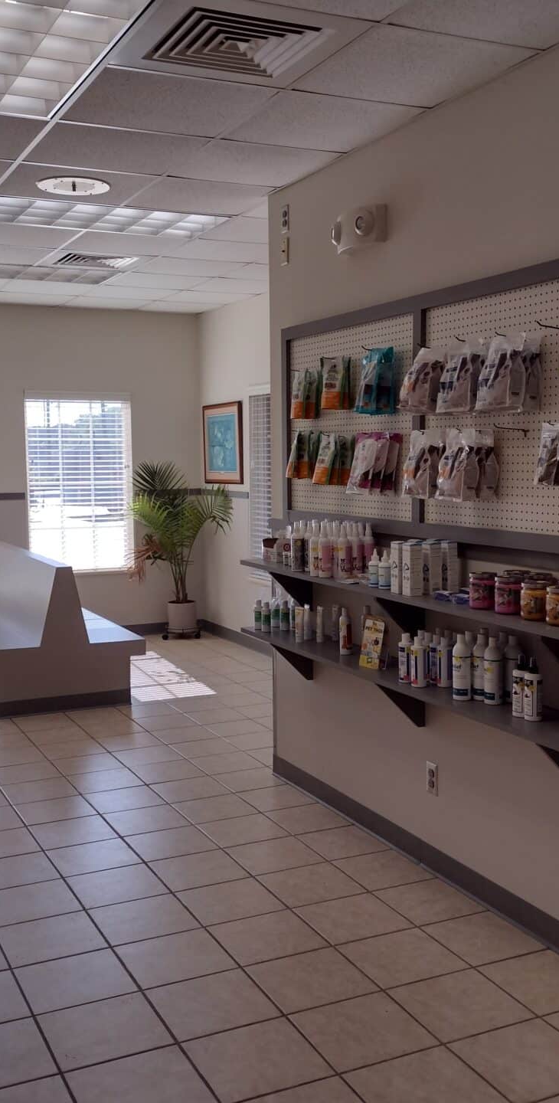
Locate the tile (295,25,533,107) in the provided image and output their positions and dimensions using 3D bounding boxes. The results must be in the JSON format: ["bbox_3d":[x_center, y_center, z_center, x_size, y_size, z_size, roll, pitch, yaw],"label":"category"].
[{"bbox_3d":[0.389,-1.492,3.555,0.530,0.020,0.600,-3,6,-25],"label":"tile"}]

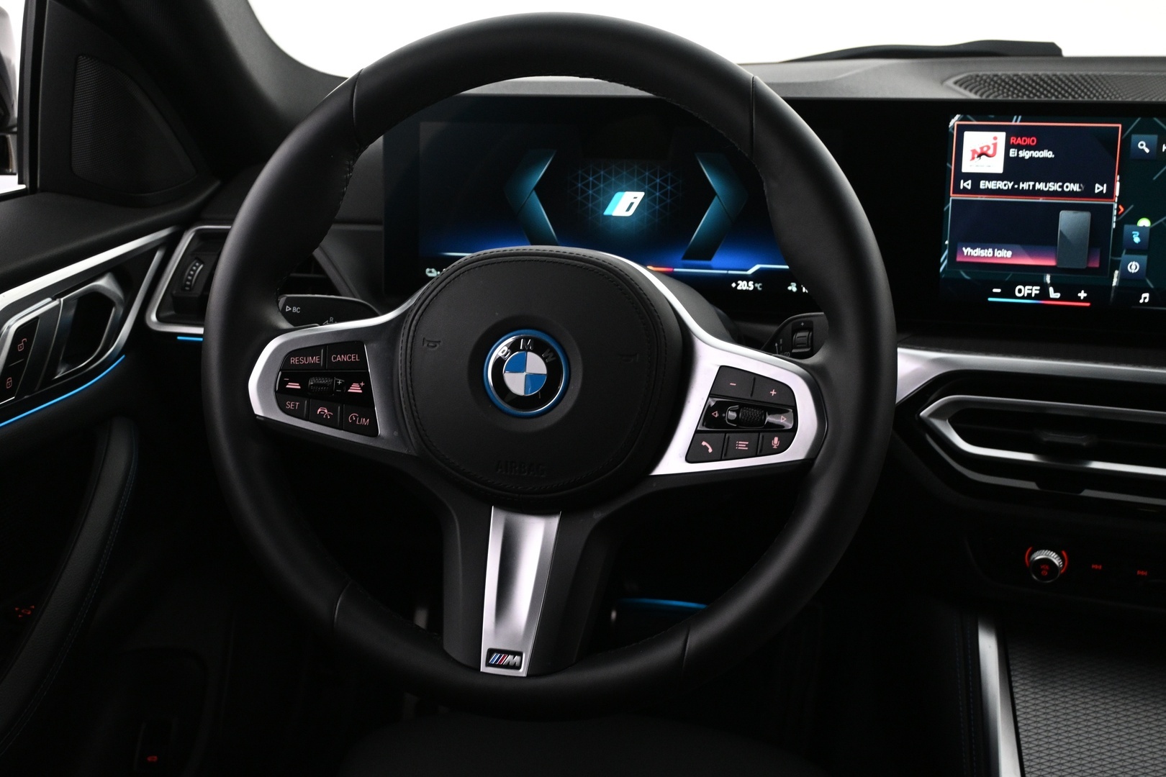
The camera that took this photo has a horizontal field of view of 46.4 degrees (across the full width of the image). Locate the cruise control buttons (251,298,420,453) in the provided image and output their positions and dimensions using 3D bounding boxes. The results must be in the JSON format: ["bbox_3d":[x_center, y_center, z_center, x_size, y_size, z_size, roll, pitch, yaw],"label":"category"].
[{"bbox_3d":[-0.135,-0.008,0.740,0.089,0.079,0.022,4,-1,-4],"label":"cruise control buttons"}]

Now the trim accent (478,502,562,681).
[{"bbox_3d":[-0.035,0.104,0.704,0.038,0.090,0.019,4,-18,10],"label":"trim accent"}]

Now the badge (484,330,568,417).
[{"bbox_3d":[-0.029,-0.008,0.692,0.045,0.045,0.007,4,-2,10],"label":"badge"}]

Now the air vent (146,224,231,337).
[{"bbox_3d":[-0.225,-0.076,0.957,0.160,0.078,0.040,3,6,9],"label":"air vent"}]

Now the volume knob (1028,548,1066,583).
[{"bbox_3d":[0.288,0.110,0.845,0.021,0.021,0.017,9,20,22],"label":"volume knob"}]

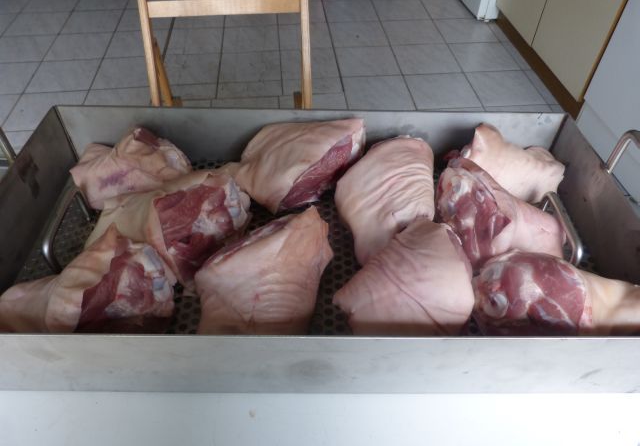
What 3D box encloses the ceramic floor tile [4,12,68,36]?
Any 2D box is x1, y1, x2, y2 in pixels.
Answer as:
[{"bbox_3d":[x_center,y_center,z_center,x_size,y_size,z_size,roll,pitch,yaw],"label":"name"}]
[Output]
[{"bbox_3d":[-1.670,-1.189,2.761,0.310,0.010,0.310,-4,48,-4],"label":"ceramic floor tile"}]

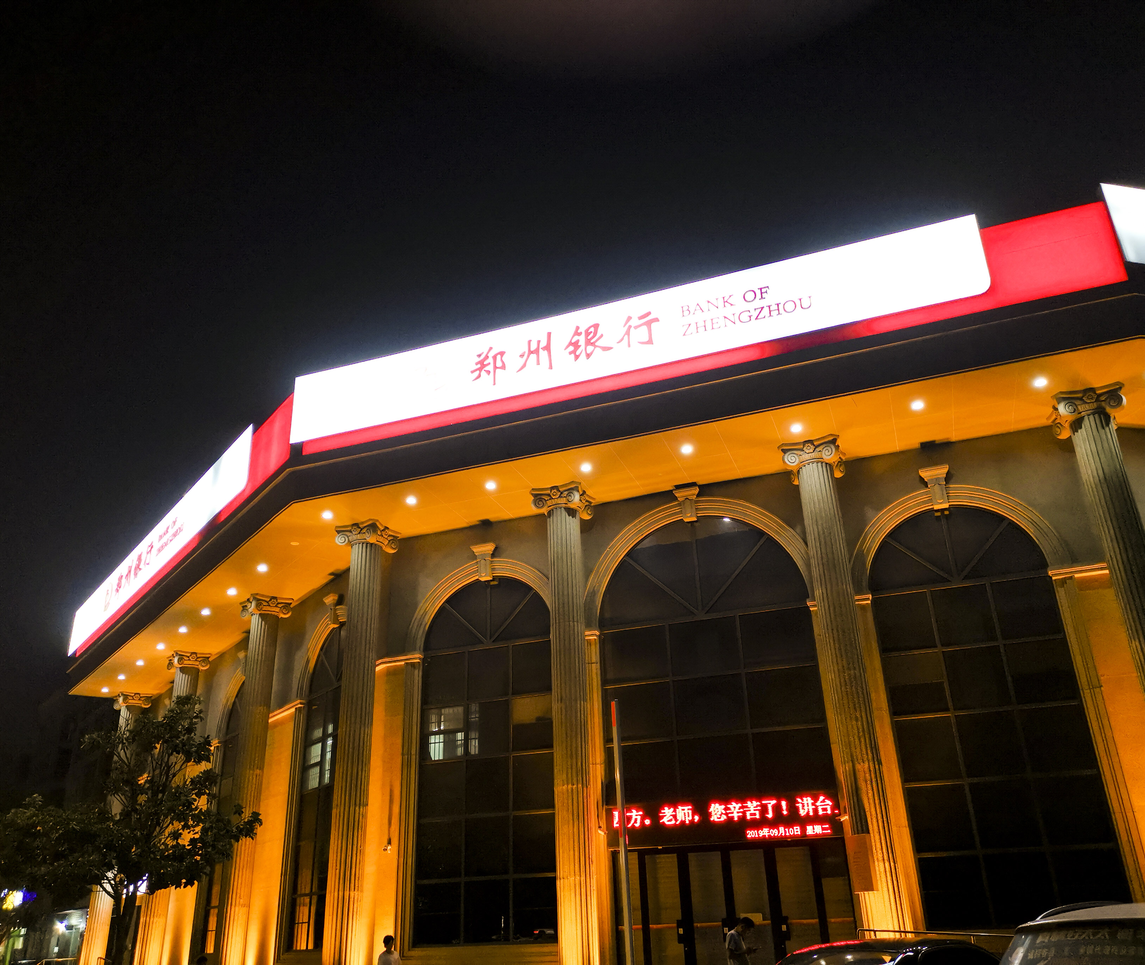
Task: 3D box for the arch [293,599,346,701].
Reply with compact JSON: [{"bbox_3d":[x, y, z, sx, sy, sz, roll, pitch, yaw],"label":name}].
[{"bbox_3d":[-6.310,4.376,26.739,0.318,2.099,4.155,17,-31,-34],"label":"arch"}]

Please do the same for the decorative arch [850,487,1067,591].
[{"bbox_3d":[7.771,1.082,20.807,4.155,2.099,0.318,-10,-27,17],"label":"decorative arch"}]

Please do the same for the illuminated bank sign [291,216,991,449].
[{"bbox_3d":[0.650,-2.869,20.626,14.749,1.741,0.300,-11,-27,17],"label":"illuminated bank sign"}]

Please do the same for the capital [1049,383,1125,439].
[{"bbox_3d":[10.303,-1.380,20.042,1.325,0.541,1.325,-10,-27,17],"label":"capital"}]

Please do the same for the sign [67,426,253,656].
[{"bbox_3d":[-13.968,2.647,32.959,0.233,1.855,18.656,17,-31,-34],"label":"sign"}]

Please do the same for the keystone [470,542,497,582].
[{"bbox_3d":[-2.047,1.829,22.843,0.578,0.823,0.250,-11,-27,17],"label":"keystone"}]

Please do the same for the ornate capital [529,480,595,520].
[{"bbox_3d":[-0.205,0.559,23.375,1.272,0.541,1.325,-10,-27,17],"label":"ornate capital"}]

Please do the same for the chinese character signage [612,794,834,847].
[{"bbox_3d":[2.992,6.886,20.376,4.876,0.869,0.159,-10,-27,17],"label":"chinese character signage"}]

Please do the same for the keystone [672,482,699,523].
[{"bbox_3d":[2.502,0.469,21.643,0.561,0.706,0.250,-11,-27,17],"label":"keystone"}]

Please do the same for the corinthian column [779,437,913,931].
[{"bbox_3d":[5.040,3.838,18.363,1.215,9.898,1.215,-11,-27,17],"label":"corinthian column"}]

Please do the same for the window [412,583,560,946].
[{"bbox_3d":[-1.764,5.593,21.182,3.234,7.517,0.280,-11,-27,17],"label":"window"}]

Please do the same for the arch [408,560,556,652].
[{"bbox_3d":[-2.031,2.891,23.917,4.155,2.099,0.318,-10,-27,17],"label":"arch"}]

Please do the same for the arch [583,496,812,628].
[{"bbox_3d":[2.572,1.544,21.146,5.096,2.646,0.280,-11,-27,17],"label":"arch"}]

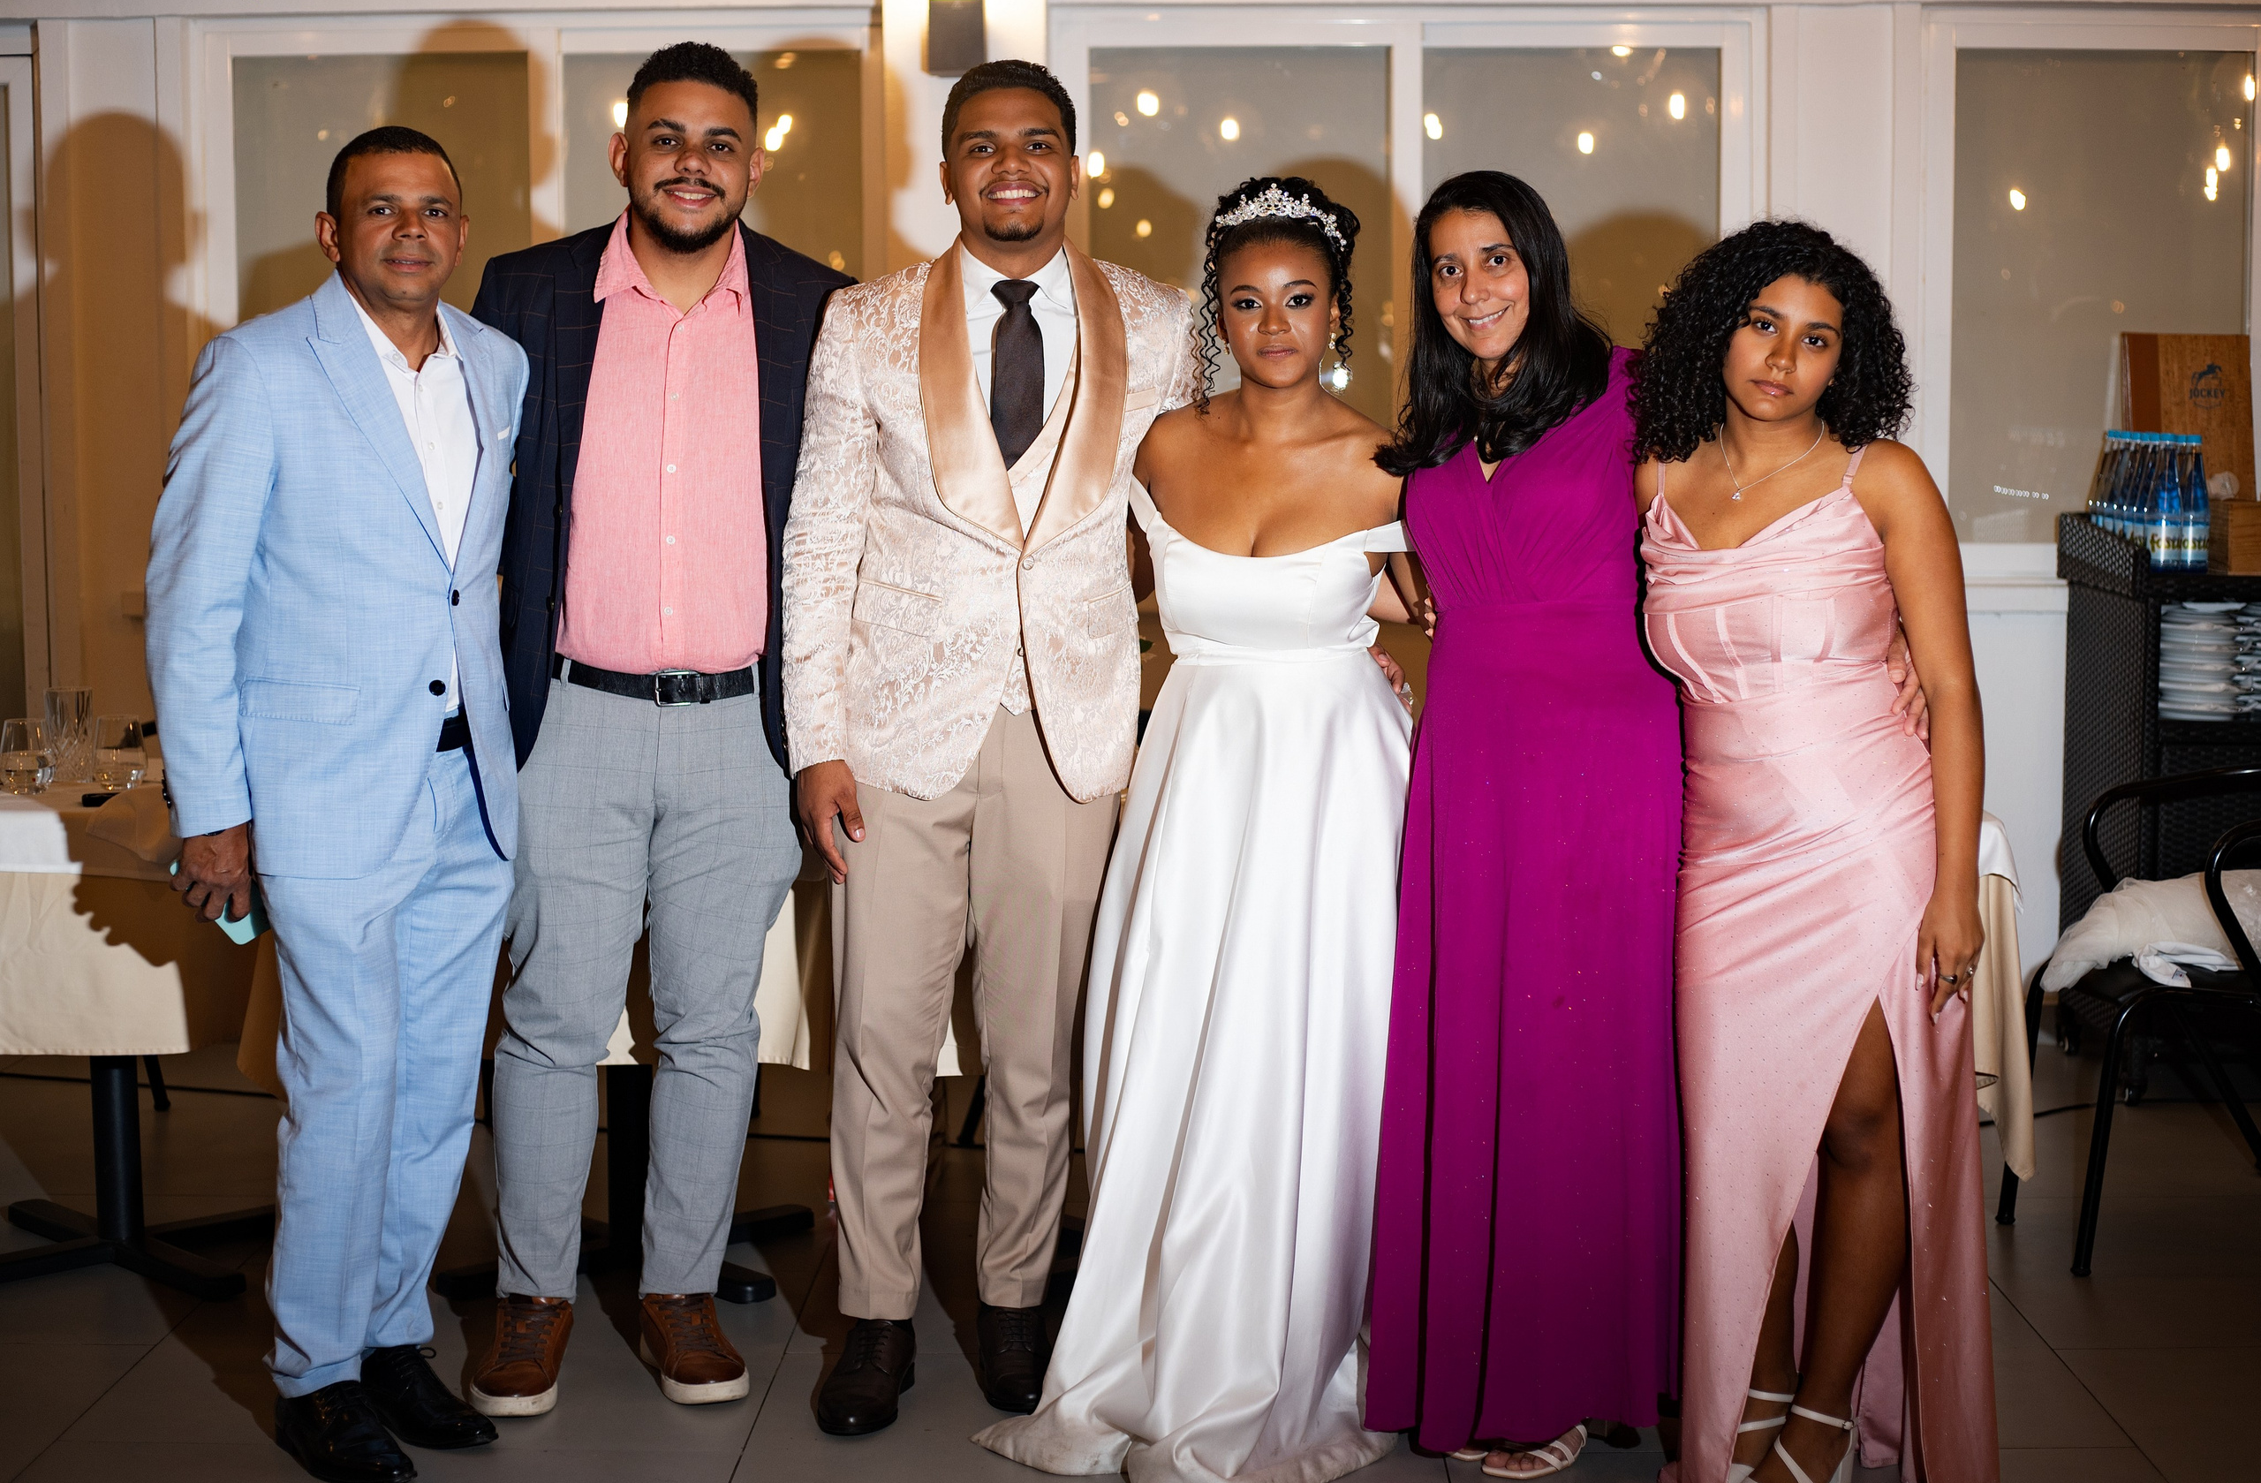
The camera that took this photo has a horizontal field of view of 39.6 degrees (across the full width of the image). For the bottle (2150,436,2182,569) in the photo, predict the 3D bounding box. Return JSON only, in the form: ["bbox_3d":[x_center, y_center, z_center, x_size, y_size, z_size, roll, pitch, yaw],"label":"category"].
[{"bbox_3d":[1.918,-0.442,5.822,0.063,0.255,0.063,0,7,1],"label":"bottle"}]

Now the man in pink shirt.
[{"bbox_3d":[-0.631,-0.020,4.208,0.580,1.808,0.360,-1,7,-3],"label":"man in pink shirt"}]

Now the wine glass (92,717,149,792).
[{"bbox_3d":[-1.553,0.018,4.821,0.085,0.112,0.085,0,7,1],"label":"wine glass"}]

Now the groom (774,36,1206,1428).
[{"bbox_3d":[-0.176,0.003,4.139,0.570,1.773,0.360,-1,7,-3],"label":"groom"}]

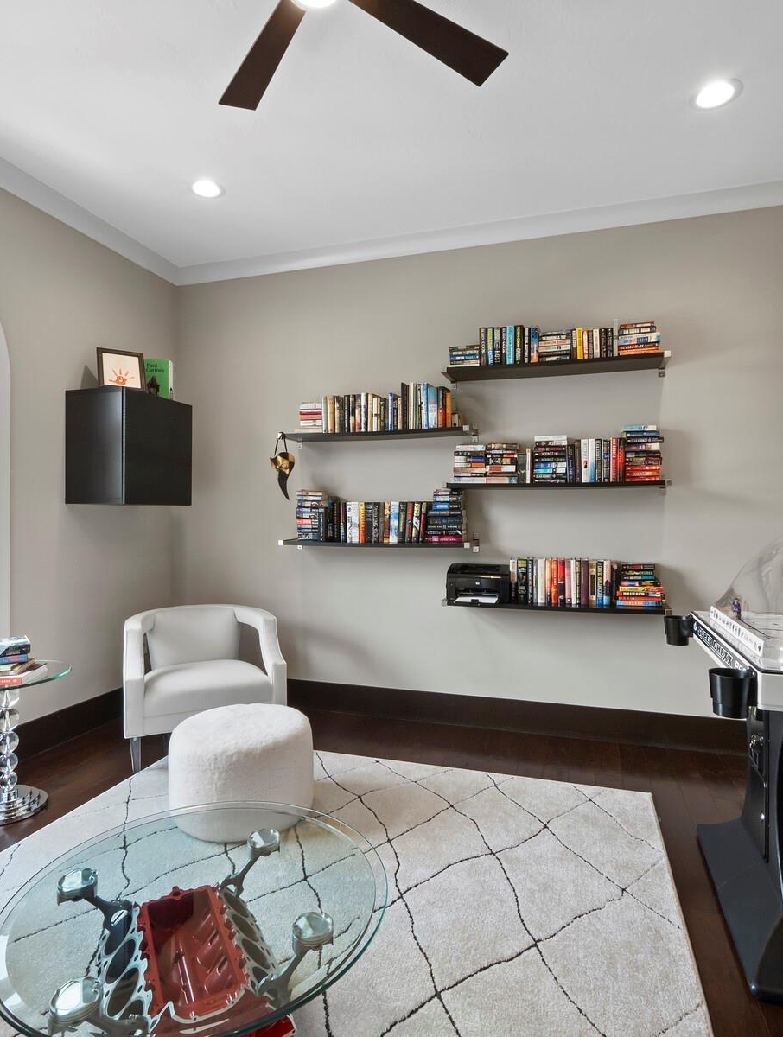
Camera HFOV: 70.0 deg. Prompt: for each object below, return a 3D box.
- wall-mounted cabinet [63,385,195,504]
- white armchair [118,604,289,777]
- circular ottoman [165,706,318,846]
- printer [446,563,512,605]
[{"bbox_3d":[-1.609,-0.411,3.474,0.418,0.659,0.588,0,0,17],"label":"wall-mounted cabinet"},{"bbox_3d":[-1.131,0.935,3.369,0.810,0.750,0.750,0,0,-22],"label":"white armchair"},{"bbox_3d":[-0.668,1.105,2.528,0.610,0.390,0.610,0,0,0],"label":"circular ottoman"},{"bbox_3d":[0.536,0.387,3.369,0.355,0.205,0.250,0,0,17],"label":"printer"}]

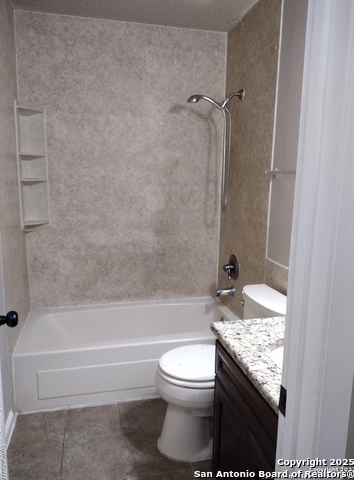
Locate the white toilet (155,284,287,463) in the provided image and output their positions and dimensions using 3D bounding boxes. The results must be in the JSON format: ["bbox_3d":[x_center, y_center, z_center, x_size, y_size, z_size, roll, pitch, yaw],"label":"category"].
[{"bbox_3d":[0.245,0.704,2.037,0.718,0.775,0.477,-2,11,-13],"label":"white toilet"}]

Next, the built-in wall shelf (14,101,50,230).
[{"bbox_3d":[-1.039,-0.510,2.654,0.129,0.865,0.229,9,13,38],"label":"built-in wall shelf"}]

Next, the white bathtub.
[{"bbox_3d":[-0.304,0.768,2.739,1.515,0.379,0.760,-2,11,-13],"label":"white bathtub"}]

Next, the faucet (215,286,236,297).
[{"bbox_3d":[0.368,0.395,2.849,0.137,0.063,0.058,-2,11,-13],"label":"faucet"}]

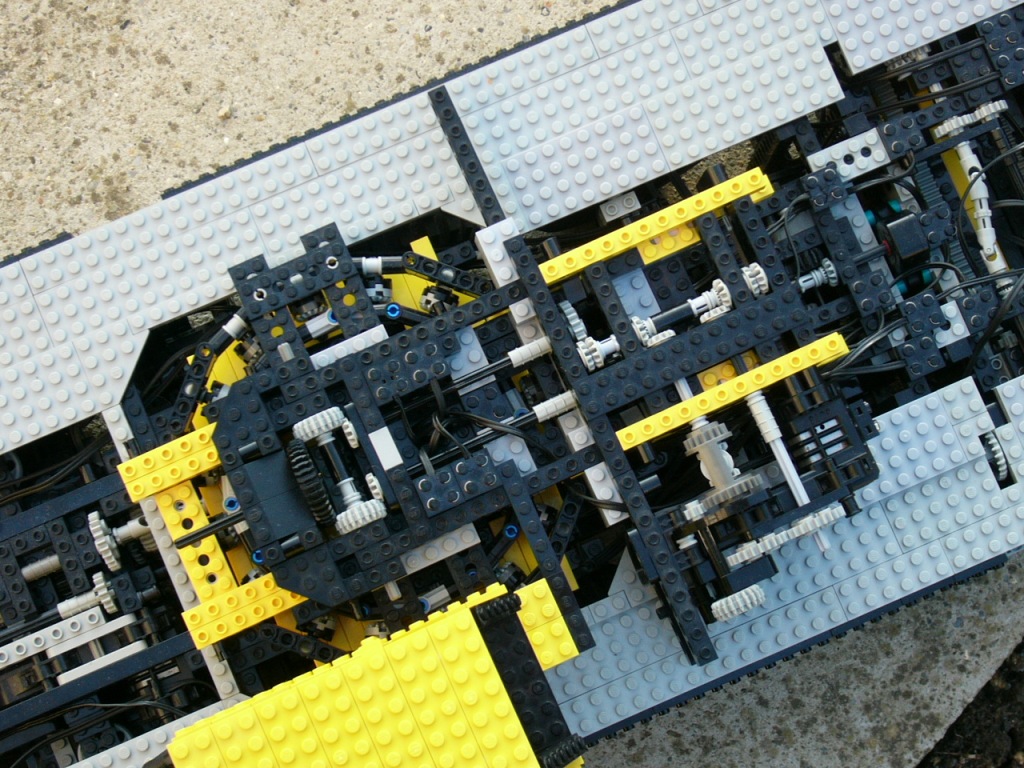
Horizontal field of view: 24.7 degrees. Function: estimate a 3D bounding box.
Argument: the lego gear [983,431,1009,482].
[{"bbox_3d":[0.200,0.029,0.977,0.005,0.025,0.025,-23,83,-4],"label":"lego gear"}]

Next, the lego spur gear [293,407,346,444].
[{"bbox_3d":[-0.075,0.017,0.918,0.021,0.021,0.008,-24,83,-4],"label":"lego spur gear"}]

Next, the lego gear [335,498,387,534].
[{"bbox_3d":[-0.058,0.052,0.913,0.021,0.021,0.008,-24,83,-4],"label":"lego gear"}]

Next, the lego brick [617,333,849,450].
[{"bbox_3d":[0.086,0.003,0.920,0.096,0.011,0.008,-24,85,-4],"label":"lego brick"}]

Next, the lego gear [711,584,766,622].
[{"bbox_3d":[0.091,0.088,0.935,0.022,0.022,0.008,-23,85,-3],"label":"lego gear"}]

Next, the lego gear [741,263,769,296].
[{"bbox_3d":[0.096,-0.041,0.924,0.007,0.013,0.013,-24,83,-4],"label":"lego gear"}]

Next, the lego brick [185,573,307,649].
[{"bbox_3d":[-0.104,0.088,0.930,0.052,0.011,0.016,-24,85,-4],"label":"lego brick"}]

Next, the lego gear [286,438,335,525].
[{"bbox_3d":[-0.078,0.038,0.915,0.008,0.037,0.037,-24,83,-4],"label":"lego gear"}]

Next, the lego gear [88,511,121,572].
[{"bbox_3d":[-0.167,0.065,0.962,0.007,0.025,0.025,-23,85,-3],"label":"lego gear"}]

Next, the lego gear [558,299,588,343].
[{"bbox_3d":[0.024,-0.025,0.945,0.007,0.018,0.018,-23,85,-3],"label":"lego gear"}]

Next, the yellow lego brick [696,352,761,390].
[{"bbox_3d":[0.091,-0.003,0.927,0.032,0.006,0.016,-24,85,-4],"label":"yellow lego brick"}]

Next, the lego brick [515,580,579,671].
[{"bbox_3d":[0.012,0.093,0.902,0.016,0.011,0.032,-24,83,-4],"label":"lego brick"}]

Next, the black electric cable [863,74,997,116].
[{"bbox_3d":[0.175,-0.120,0.972,0.059,0.004,0.004,-17,84,-3],"label":"black electric cable"}]

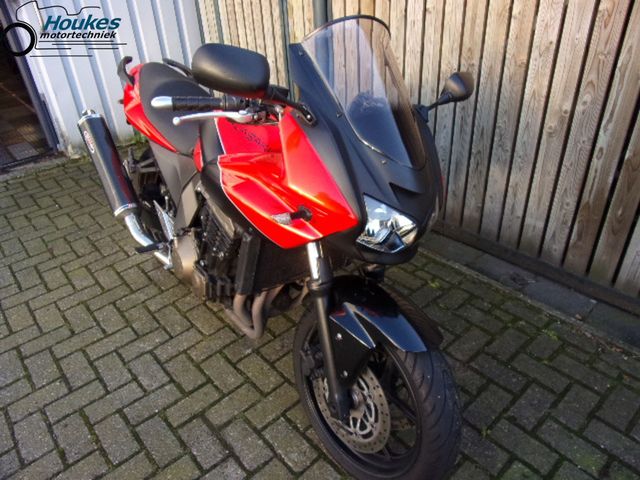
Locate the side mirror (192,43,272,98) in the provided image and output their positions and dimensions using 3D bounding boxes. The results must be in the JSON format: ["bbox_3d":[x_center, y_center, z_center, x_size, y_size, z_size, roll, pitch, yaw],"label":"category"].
[{"bbox_3d":[-0.156,-0.297,0.786,0.148,0.086,0.075,-2,29,-32],"label":"side mirror"}]

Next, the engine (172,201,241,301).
[{"bbox_3d":[-0.233,0.031,1.559,0.440,0.480,0.450,-13,31,-37],"label":"engine"}]

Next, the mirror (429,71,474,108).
[{"bbox_3d":[0.356,-0.396,1.178,0.080,0.100,0.200,30,39,34],"label":"mirror"}]

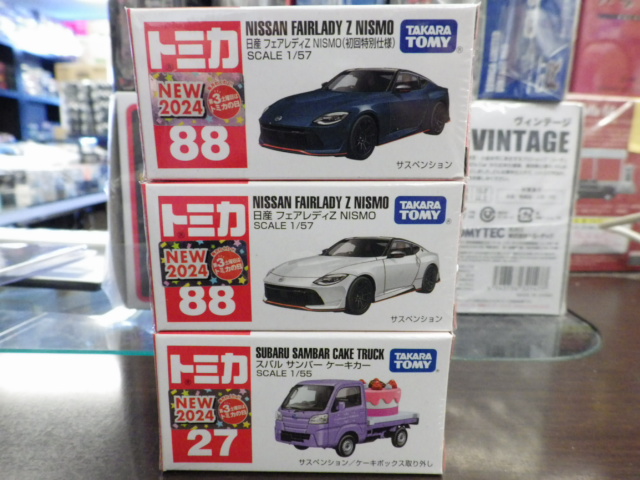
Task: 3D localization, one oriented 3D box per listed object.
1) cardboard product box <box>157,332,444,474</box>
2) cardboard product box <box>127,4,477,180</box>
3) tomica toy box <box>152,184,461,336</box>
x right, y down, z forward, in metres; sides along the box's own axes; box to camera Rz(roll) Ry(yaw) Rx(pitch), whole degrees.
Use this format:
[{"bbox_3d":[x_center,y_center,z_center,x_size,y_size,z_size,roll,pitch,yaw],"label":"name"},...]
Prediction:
[{"bbox_3d":[-0.004,0.041,0.144,0.078,0.039,0.041,0,10,0],"label":"cardboard product box"},{"bbox_3d":[-0.004,-0.038,0.129,0.078,0.039,0.041,0,12,0],"label":"cardboard product box"},{"bbox_3d":[-0.004,0.001,0.138,0.078,0.039,0.041,0,12,0],"label":"tomica toy box"}]

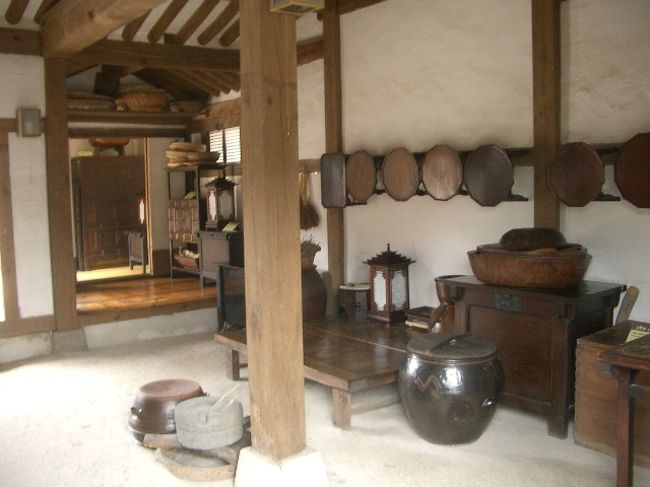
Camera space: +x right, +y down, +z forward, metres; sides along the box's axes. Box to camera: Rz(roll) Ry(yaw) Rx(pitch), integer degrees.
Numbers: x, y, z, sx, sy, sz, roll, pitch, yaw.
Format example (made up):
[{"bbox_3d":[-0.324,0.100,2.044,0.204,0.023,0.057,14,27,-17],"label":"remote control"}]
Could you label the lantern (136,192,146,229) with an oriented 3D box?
[{"bbox_3d":[-2.531,-0.477,9.524,0.283,0.566,0.283,-5,6,-36],"label":"lantern"}]

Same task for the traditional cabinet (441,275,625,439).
[{"bbox_3d":[1.408,0.700,4.456,0.650,0.872,1.010,-5,6,-36],"label":"traditional cabinet"}]

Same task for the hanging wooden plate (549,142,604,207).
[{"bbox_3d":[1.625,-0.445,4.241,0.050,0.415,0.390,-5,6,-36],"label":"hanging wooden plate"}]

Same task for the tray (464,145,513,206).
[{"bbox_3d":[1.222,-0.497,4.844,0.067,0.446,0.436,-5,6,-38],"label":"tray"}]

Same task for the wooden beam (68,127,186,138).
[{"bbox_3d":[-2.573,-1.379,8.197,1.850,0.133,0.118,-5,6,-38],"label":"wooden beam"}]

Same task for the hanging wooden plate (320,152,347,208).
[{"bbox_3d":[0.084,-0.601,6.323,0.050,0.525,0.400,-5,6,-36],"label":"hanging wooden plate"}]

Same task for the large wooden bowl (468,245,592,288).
[{"bbox_3d":[1.371,0.161,4.453,0.790,0.205,0.790,-1,5,0],"label":"large wooden bowl"}]

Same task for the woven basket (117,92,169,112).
[{"bbox_3d":[-2.431,-1.806,8.508,0.622,0.244,0.592,-5,6,-38],"label":"woven basket"}]

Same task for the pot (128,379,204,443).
[{"bbox_3d":[-0.911,1.011,3.872,0.518,0.321,0.518,-1,5,0],"label":"pot"}]

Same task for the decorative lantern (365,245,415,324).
[{"bbox_3d":[0.570,0.341,5.809,0.317,0.671,0.317,-5,6,-38],"label":"decorative lantern"}]

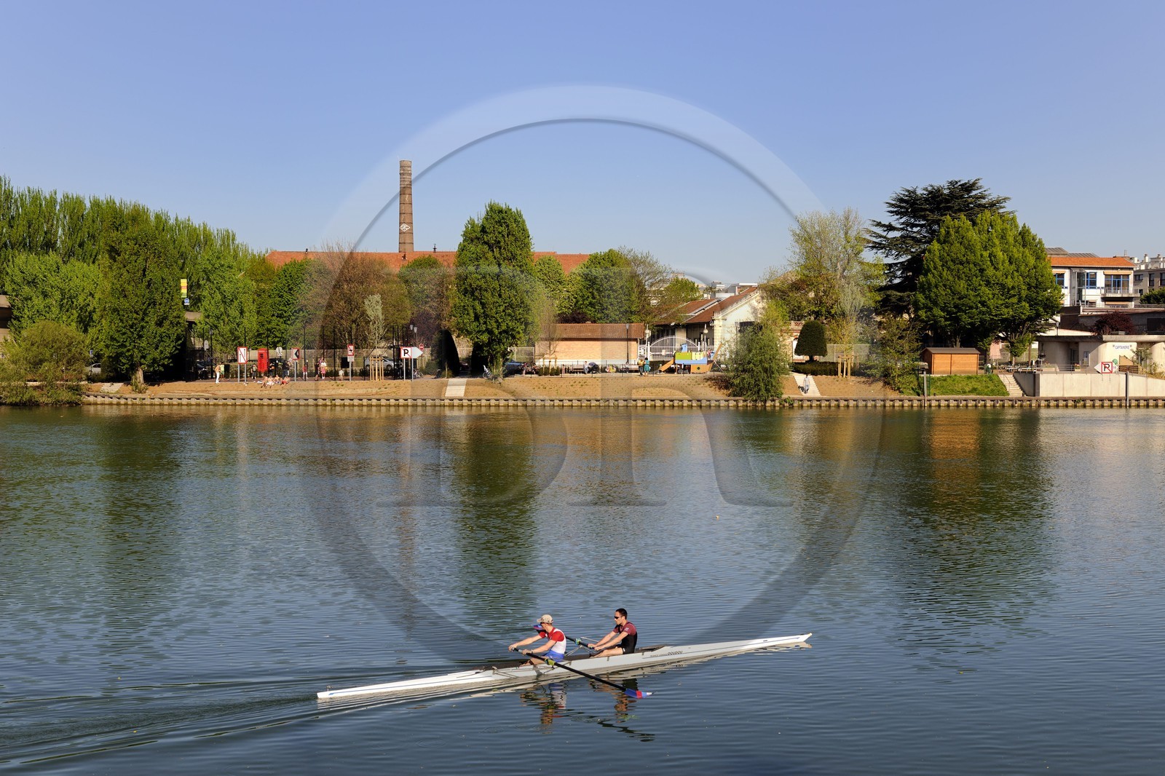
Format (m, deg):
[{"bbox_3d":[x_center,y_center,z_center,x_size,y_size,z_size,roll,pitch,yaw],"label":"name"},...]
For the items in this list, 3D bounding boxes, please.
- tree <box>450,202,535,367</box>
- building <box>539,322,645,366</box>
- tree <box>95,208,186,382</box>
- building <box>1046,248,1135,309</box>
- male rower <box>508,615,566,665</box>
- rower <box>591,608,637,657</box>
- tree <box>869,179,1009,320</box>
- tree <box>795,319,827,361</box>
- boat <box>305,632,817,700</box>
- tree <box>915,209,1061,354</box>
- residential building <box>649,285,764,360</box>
[{"bbox_3d":[-8.062,-8.820,127.758,7.600,16.000,7.600,0,2,0],"label":"tree"},{"bbox_3d":[0.848,-4.691,156.935,11.900,4.950,6.500,0,2,0],"label":"building"},{"bbox_3d":[-40.350,-8.310,130.000,8.200,16.200,8.000,0,2,0],"label":"tree"},{"bbox_3d":[66.500,-11.590,194.000,15.000,13.500,11.000,0,2,-4],"label":"building"},{"bbox_3d":[-0.810,4.694,26.396,1.000,0.870,0.520,-1,2,-26],"label":"male rower"},{"bbox_3d":[0.620,4.663,27.075,0.850,0.880,0.520,-1,2,-26],"label":"rower"},{"bbox_3d":[39.856,-12.848,157.628,16.200,20.800,16.000,0,2,0],"label":"tree"},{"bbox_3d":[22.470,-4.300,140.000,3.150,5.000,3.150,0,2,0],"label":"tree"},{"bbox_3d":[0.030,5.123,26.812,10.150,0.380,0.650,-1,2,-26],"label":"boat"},{"bbox_3d":[42.110,-10.220,148.000,14.800,16.200,12.500,0,2,0],"label":"tree"},{"bbox_3d":[18.200,-7.819,180.834,10.700,9.400,27.000,0,2,-12],"label":"residential building"}]

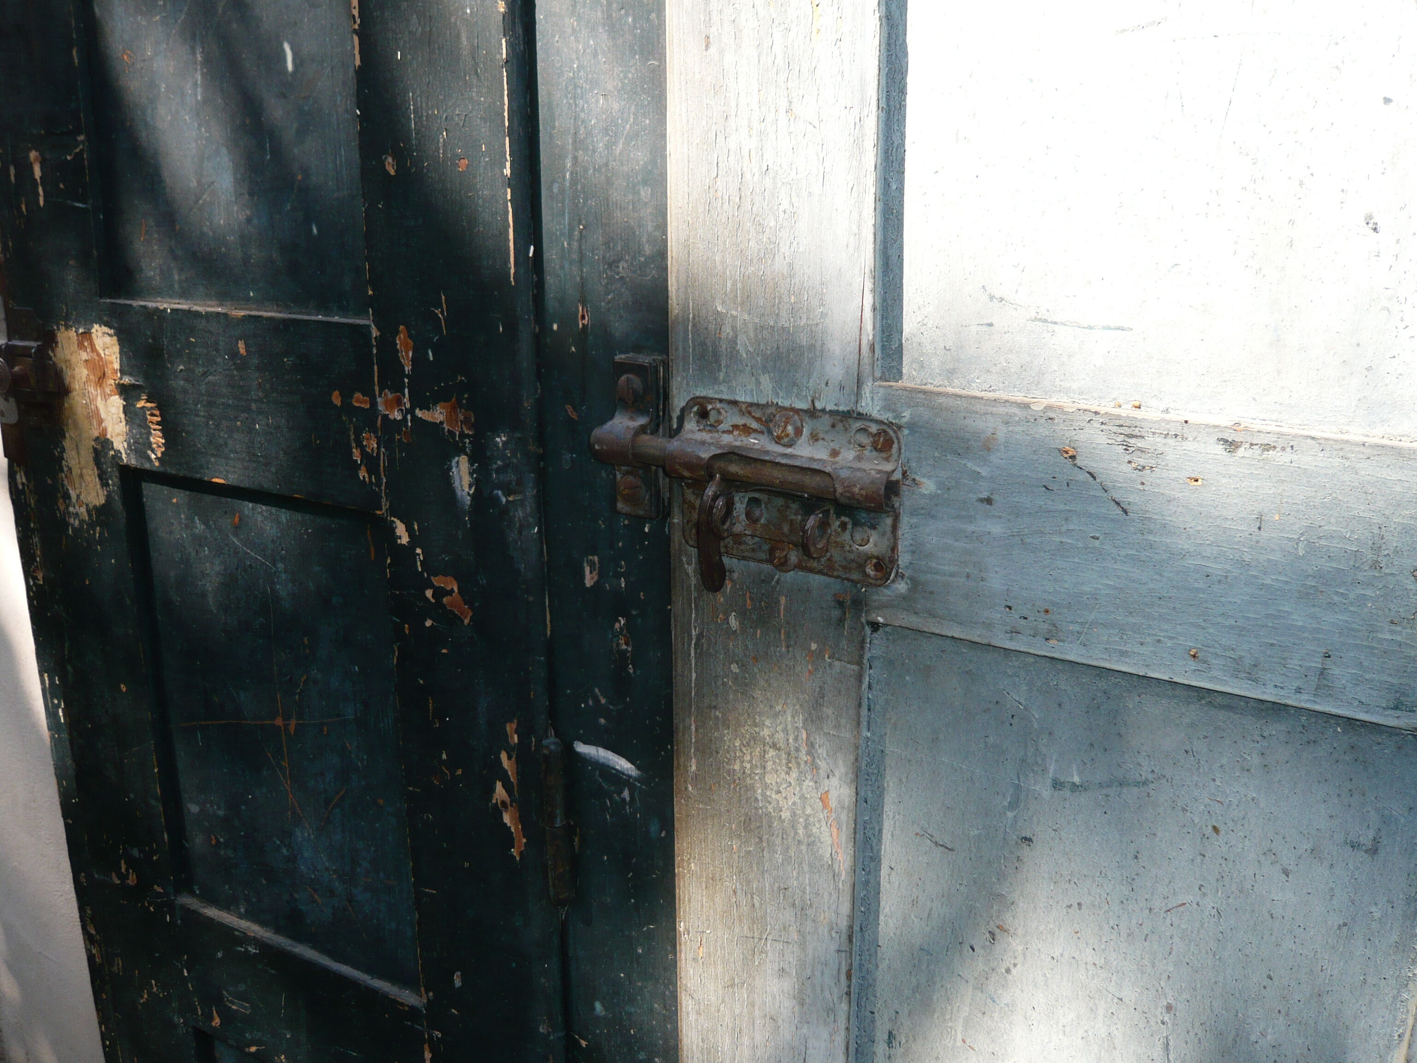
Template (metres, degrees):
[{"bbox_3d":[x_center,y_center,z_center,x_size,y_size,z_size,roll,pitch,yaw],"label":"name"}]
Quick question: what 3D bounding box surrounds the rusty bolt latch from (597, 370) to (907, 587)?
[{"bbox_3d":[0.008,-0.016,0.561,0.143,0.069,0.025,10,19,32],"label":"rusty bolt latch"}]

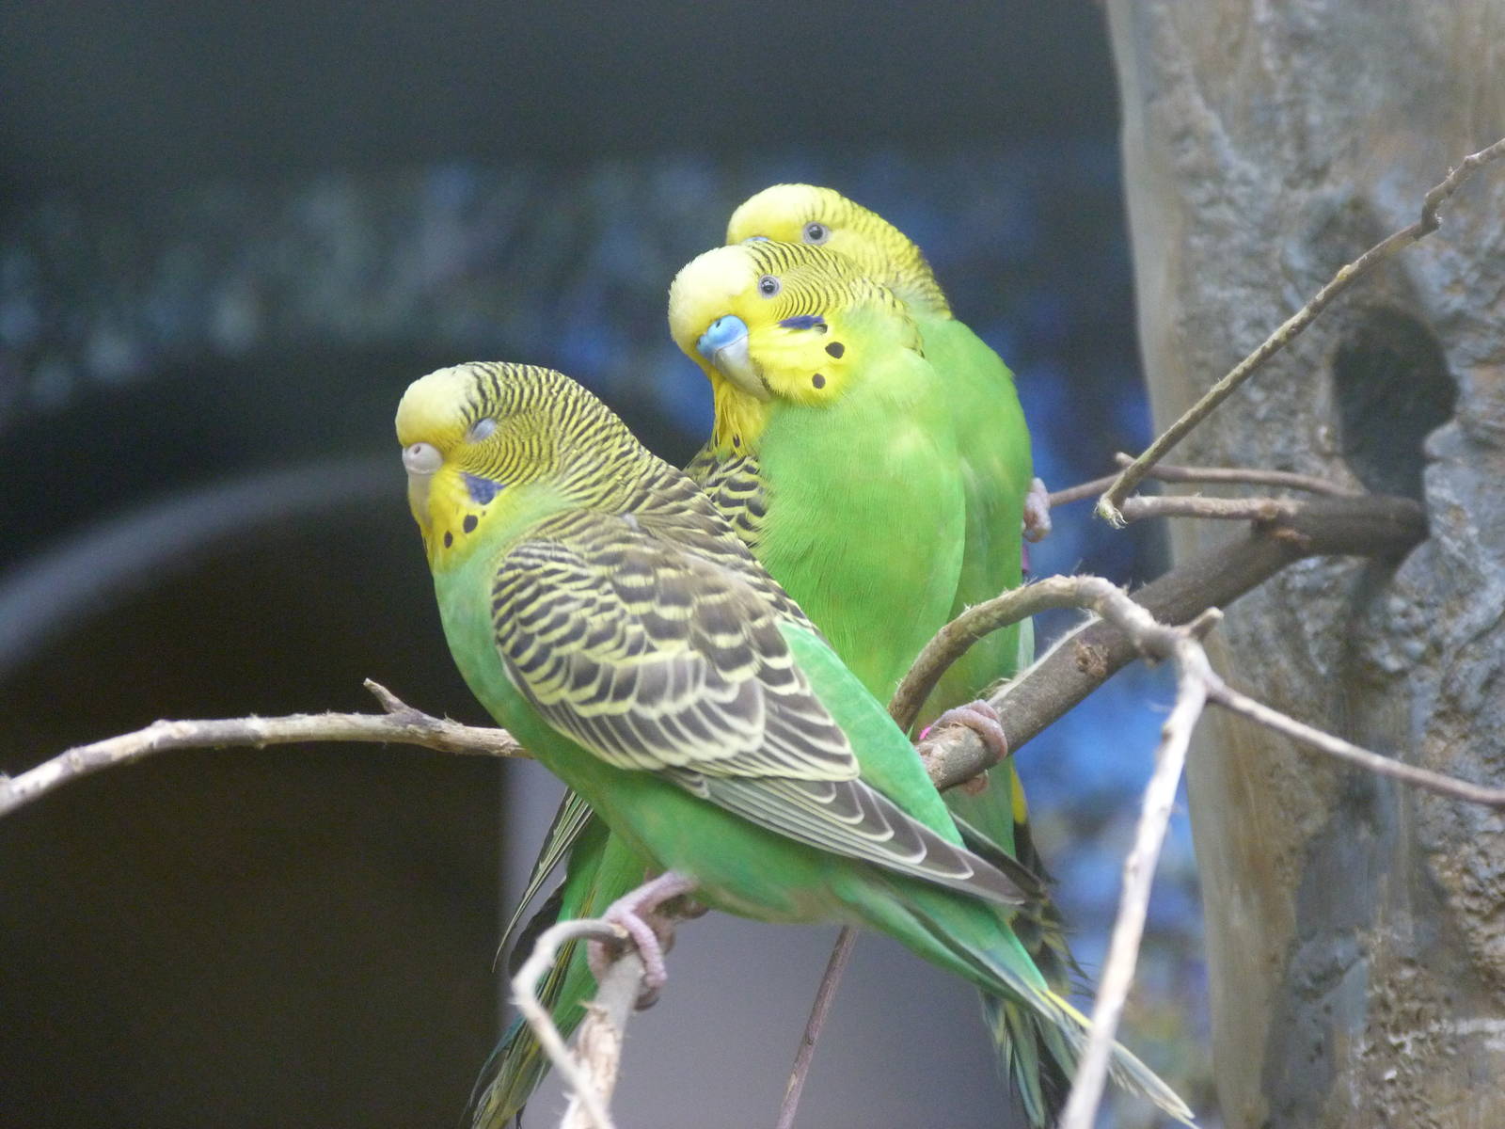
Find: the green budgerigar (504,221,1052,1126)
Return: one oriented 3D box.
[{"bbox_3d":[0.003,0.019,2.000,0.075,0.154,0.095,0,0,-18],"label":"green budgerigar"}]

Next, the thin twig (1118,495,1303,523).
[{"bbox_3d":[0.083,-0.010,2.070,0.039,0.005,0.004,0,0,-31],"label":"thin twig"}]

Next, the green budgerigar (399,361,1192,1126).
[{"bbox_3d":[0.007,0.030,1.950,0.137,0.130,0.055,0,0,15],"label":"green budgerigar"}]

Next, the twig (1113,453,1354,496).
[{"bbox_3d":[0.087,-0.016,2.080,0.049,0.005,0.004,5,-2,-24],"label":"twig"}]

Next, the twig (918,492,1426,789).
[{"bbox_3d":[0.076,0.013,2.045,0.121,0.020,0.016,-24,14,-35],"label":"twig"}]

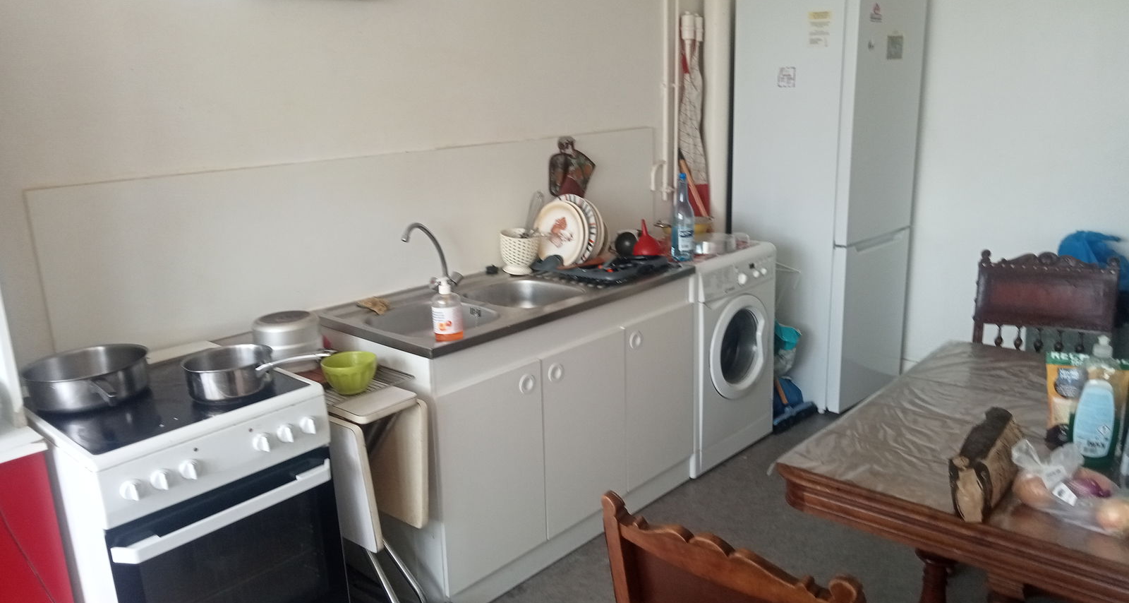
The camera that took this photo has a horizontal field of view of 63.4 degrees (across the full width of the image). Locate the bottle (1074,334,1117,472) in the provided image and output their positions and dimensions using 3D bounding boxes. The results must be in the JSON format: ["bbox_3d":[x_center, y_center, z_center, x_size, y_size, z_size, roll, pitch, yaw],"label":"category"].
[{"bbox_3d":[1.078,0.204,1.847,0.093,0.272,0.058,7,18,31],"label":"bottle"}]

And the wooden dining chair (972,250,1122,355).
[{"bbox_3d":[1.510,0.343,2.938,0.450,0.910,0.490,6,17,26],"label":"wooden dining chair"}]

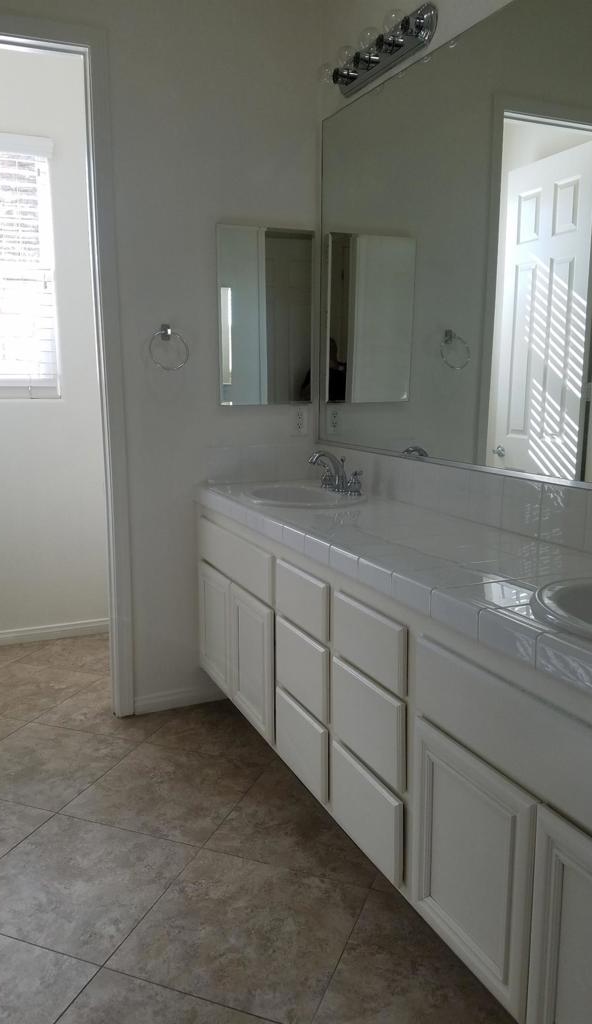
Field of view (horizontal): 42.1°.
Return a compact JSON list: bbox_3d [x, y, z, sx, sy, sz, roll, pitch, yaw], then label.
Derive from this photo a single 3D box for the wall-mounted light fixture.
[{"bbox_3d":[0.224,-1.491,2.486,0.150,0.115,0.610,-5,11,-24],"label":"wall-mounted light fixture"}]

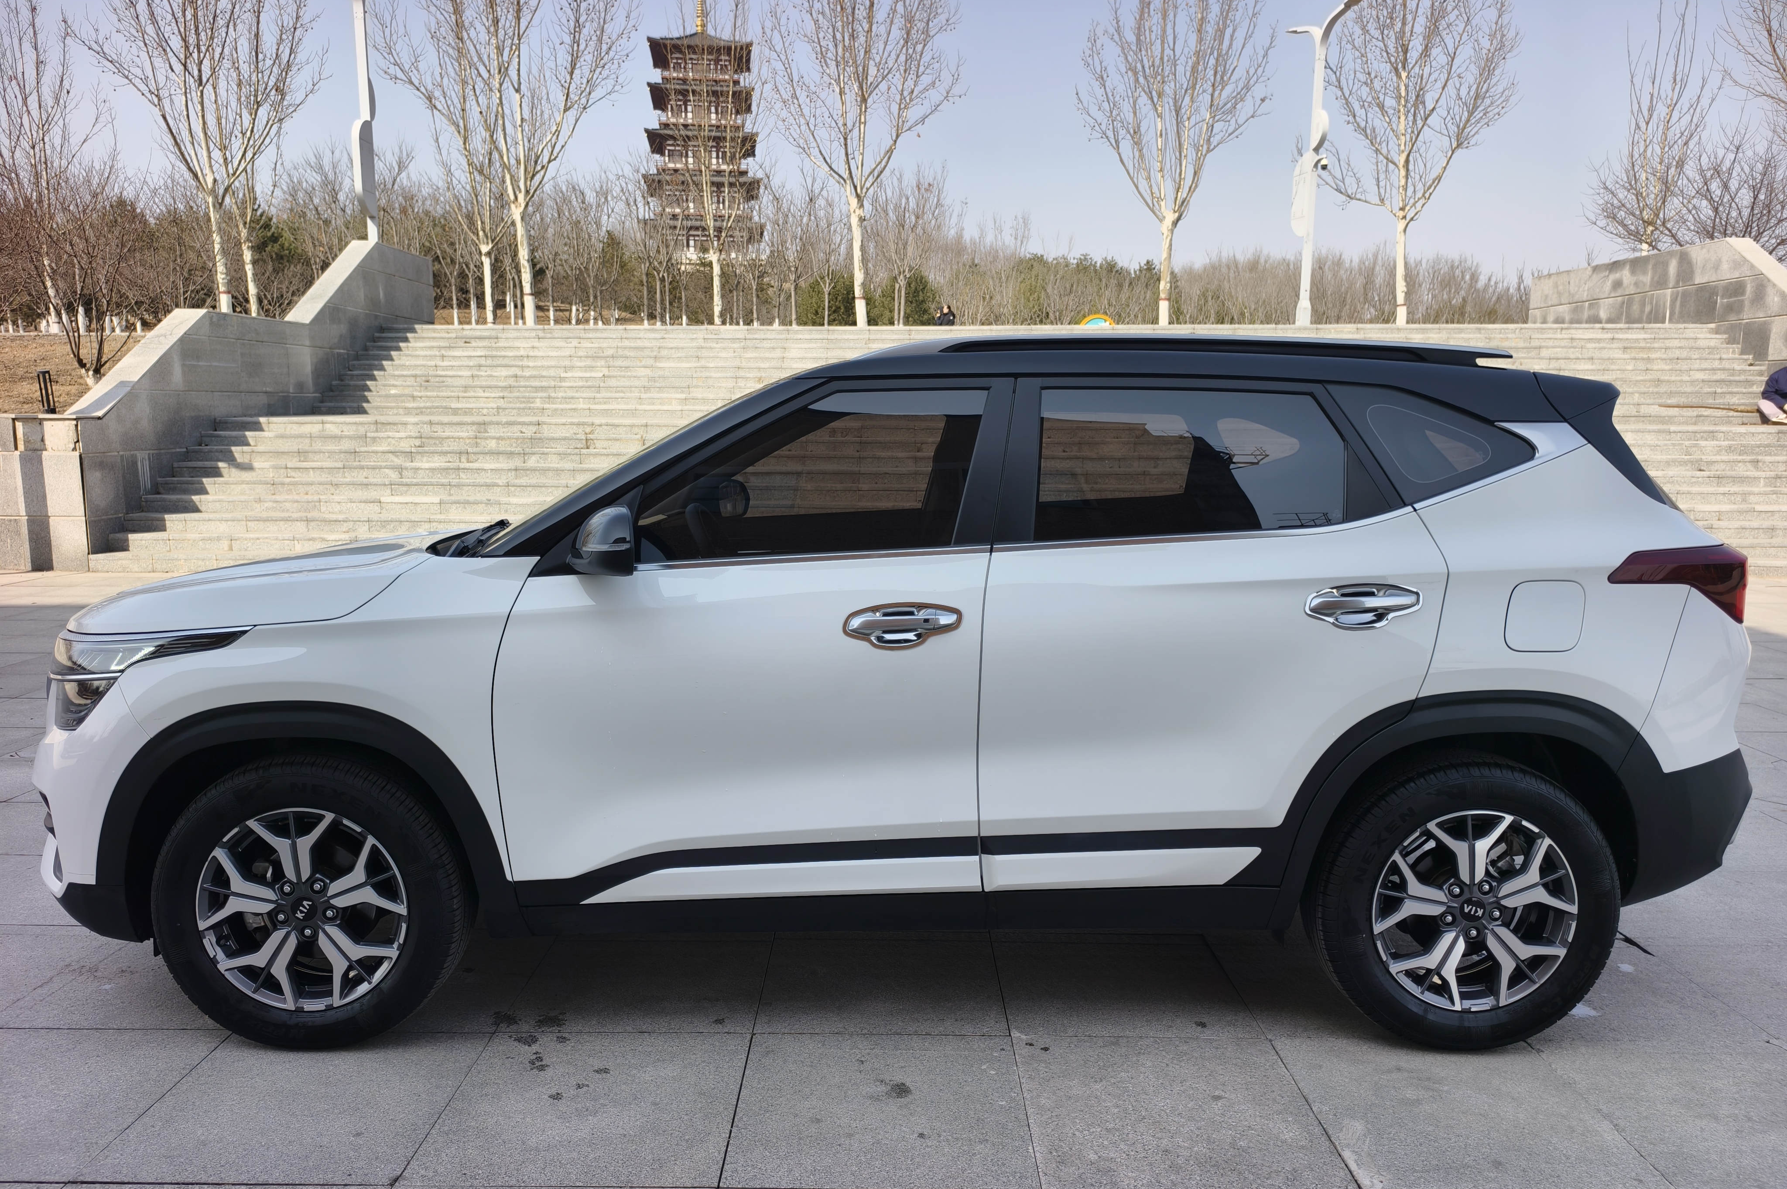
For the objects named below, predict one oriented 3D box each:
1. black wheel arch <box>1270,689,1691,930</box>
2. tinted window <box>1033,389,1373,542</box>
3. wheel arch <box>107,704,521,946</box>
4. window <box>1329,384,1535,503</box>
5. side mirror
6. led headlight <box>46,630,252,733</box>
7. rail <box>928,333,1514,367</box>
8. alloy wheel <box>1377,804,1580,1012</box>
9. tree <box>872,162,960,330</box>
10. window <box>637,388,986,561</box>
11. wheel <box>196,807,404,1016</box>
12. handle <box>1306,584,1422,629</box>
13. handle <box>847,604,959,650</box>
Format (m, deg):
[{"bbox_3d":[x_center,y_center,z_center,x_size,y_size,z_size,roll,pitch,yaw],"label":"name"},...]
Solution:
[{"bbox_3d":[1.303,0.475,2.679,0.925,0.540,0.130,0,8,-1],"label":"black wheel arch"},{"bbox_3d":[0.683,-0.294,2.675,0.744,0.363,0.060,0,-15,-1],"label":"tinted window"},{"bbox_3d":[-1.270,0.494,2.644,0.915,0.535,0.130,0,8,-1],"label":"wheel arch"},{"bbox_3d":[1.233,-0.341,2.687,0.461,0.291,0.060,0,-16,-1],"label":"window"},{"bbox_3d":[-0.620,-0.116,2.506,0.140,0.155,0.225,0,8,-1],"label":"side mirror"},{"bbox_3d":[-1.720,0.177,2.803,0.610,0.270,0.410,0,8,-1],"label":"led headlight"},{"bbox_3d":[0.781,-0.588,2.818,1.400,0.070,0.070,0,8,-1],"label":"rail"},{"bbox_3d":[1.314,0.702,2.755,0.463,0.463,0.190,0,8,-1],"label":"alloy wheel"},{"bbox_3d":[0.507,-8.216,30.153,2.200,5.300,2.200,1,8,0],"label":"tree"},{"bbox_3d":[-0.176,-0.271,2.664,0.777,0.411,0.060,0,-13,-1],"label":"window"},{"bbox_3d":[-1.318,0.688,2.724,0.470,0.470,0.180,0,8,-1],"label":"wheel"},{"bbox_3d":[1.034,0.027,2.601,0.260,0.100,0.060,0,8,-1],"label":"handle"},{"bbox_3d":[0.021,0.069,2.581,0.257,0.102,0.060,0,8,-1],"label":"handle"}]

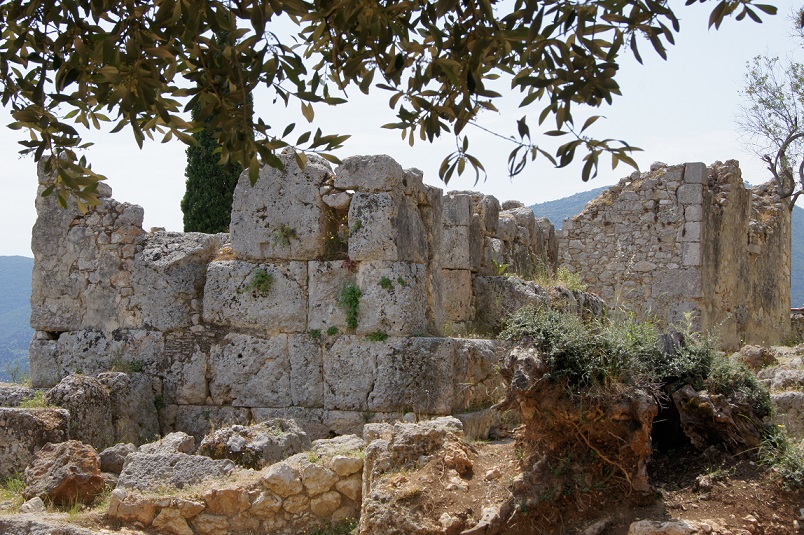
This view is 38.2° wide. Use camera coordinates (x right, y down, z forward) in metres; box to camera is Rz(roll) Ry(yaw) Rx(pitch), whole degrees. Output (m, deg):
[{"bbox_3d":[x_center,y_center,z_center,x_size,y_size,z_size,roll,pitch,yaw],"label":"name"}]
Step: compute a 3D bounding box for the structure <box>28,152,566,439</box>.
[{"bbox_3d":[-0.860,0.280,15.600,5.900,3.100,5.000,0,-1,17],"label":"structure"}]

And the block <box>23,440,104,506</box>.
[{"bbox_3d":[-2.567,1.554,8.800,0.560,0.430,0.480,0,-1,0],"label":"block"}]

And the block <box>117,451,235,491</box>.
[{"bbox_3d":[-1.737,1.564,8.900,0.820,0.280,0.480,0,-1,6],"label":"block"}]

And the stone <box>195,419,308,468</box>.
[{"bbox_3d":[-1.292,1.532,10.100,0.920,0.380,0.580,0,-1,6],"label":"stone"}]

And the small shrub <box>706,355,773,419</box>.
[{"bbox_3d":[2.675,0.943,9.200,0.490,0.470,0.460,0,-1,0],"label":"small shrub"}]

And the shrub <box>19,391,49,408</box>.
[{"bbox_3d":[-3.620,1.297,11.400,0.260,0.170,0.240,0,-1,0],"label":"shrub"}]

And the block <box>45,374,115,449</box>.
[{"bbox_3d":[-3.223,1.439,11.600,0.620,0.700,0.580,0,-1,11],"label":"block"}]

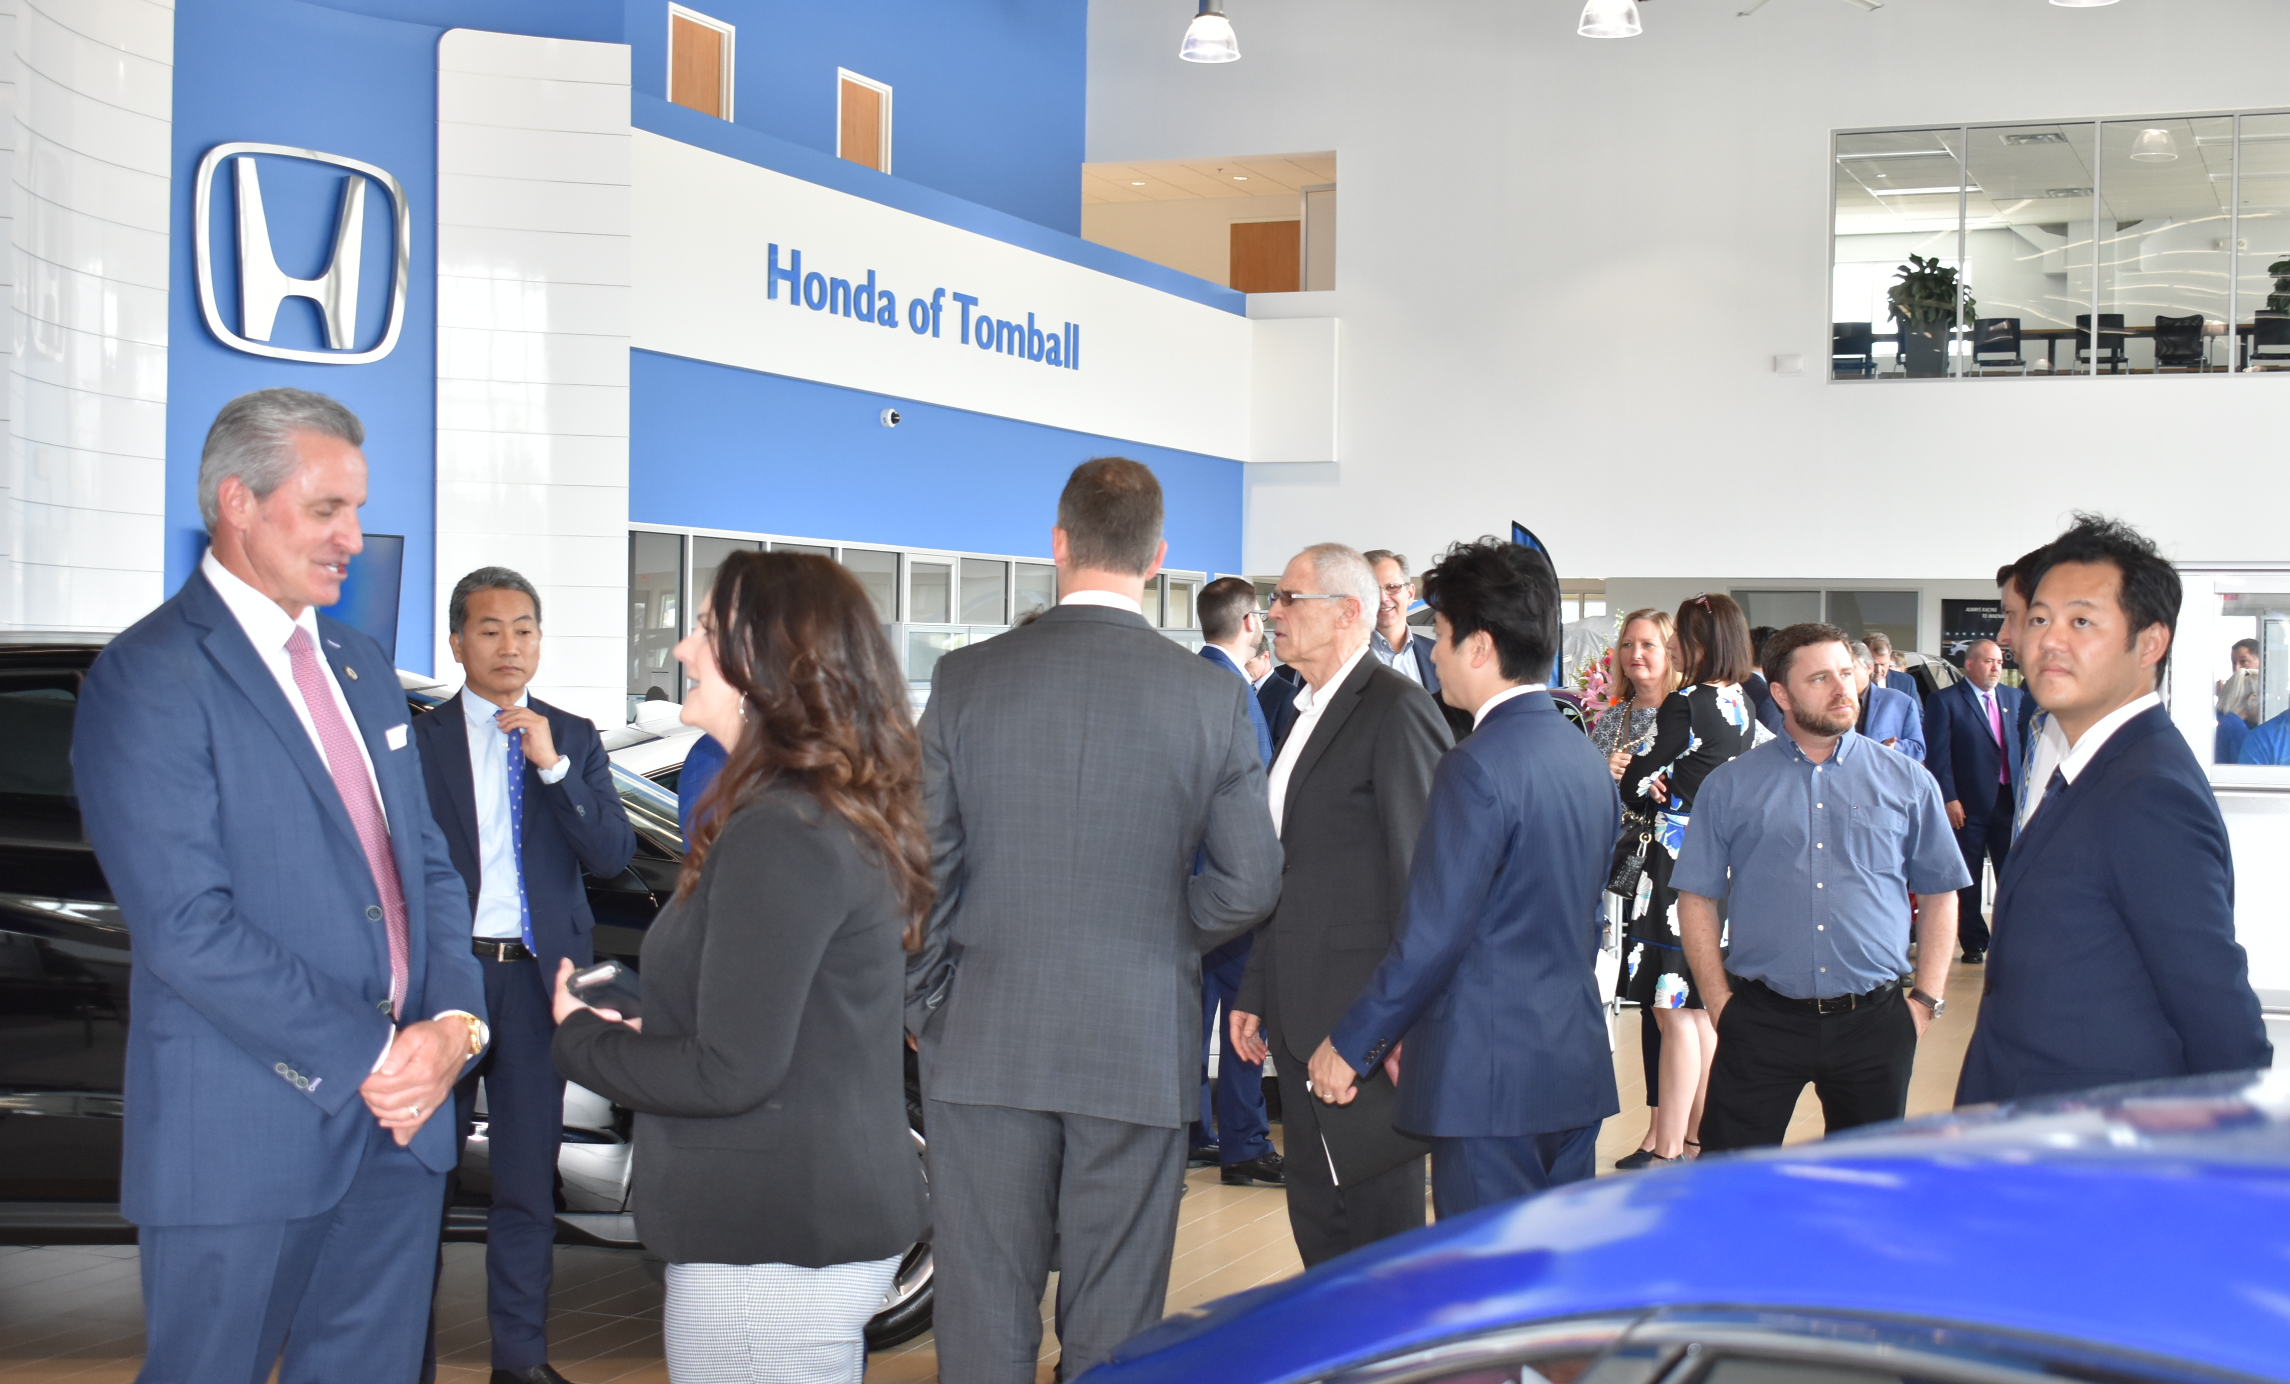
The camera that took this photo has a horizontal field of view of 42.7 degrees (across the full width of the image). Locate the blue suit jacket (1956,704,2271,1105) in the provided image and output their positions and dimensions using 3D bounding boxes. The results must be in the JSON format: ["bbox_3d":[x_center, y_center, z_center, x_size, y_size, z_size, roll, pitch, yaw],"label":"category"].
[{"bbox_3d":[1.210,0.369,3.650,0.310,0.700,0.450,0,1,-31],"label":"blue suit jacket"}]

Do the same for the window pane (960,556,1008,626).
[{"bbox_3d":[-1.337,-0.839,24.300,0.060,0.560,0.900,1,1,22],"label":"window pane"}]

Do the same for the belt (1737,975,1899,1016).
[{"bbox_3d":[1.331,0.598,5.800,0.360,0.080,0.270,1,1,9],"label":"belt"}]

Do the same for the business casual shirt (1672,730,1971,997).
[{"bbox_3d":[1.385,0.347,6.000,0.590,0.560,0.330,1,1,12],"label":"business casual shirt"}]

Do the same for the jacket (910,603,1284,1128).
[{"bbox_3d":[-0.078,0.266,4.500,0.550,0.800,0.360,1,1,17],"label":"jacket"}]

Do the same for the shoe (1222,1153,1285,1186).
[{"bbox_3d":[0.380,1.442,8.930,0.305,0.115,0.110,1,1,14],"label":"shoe"}]

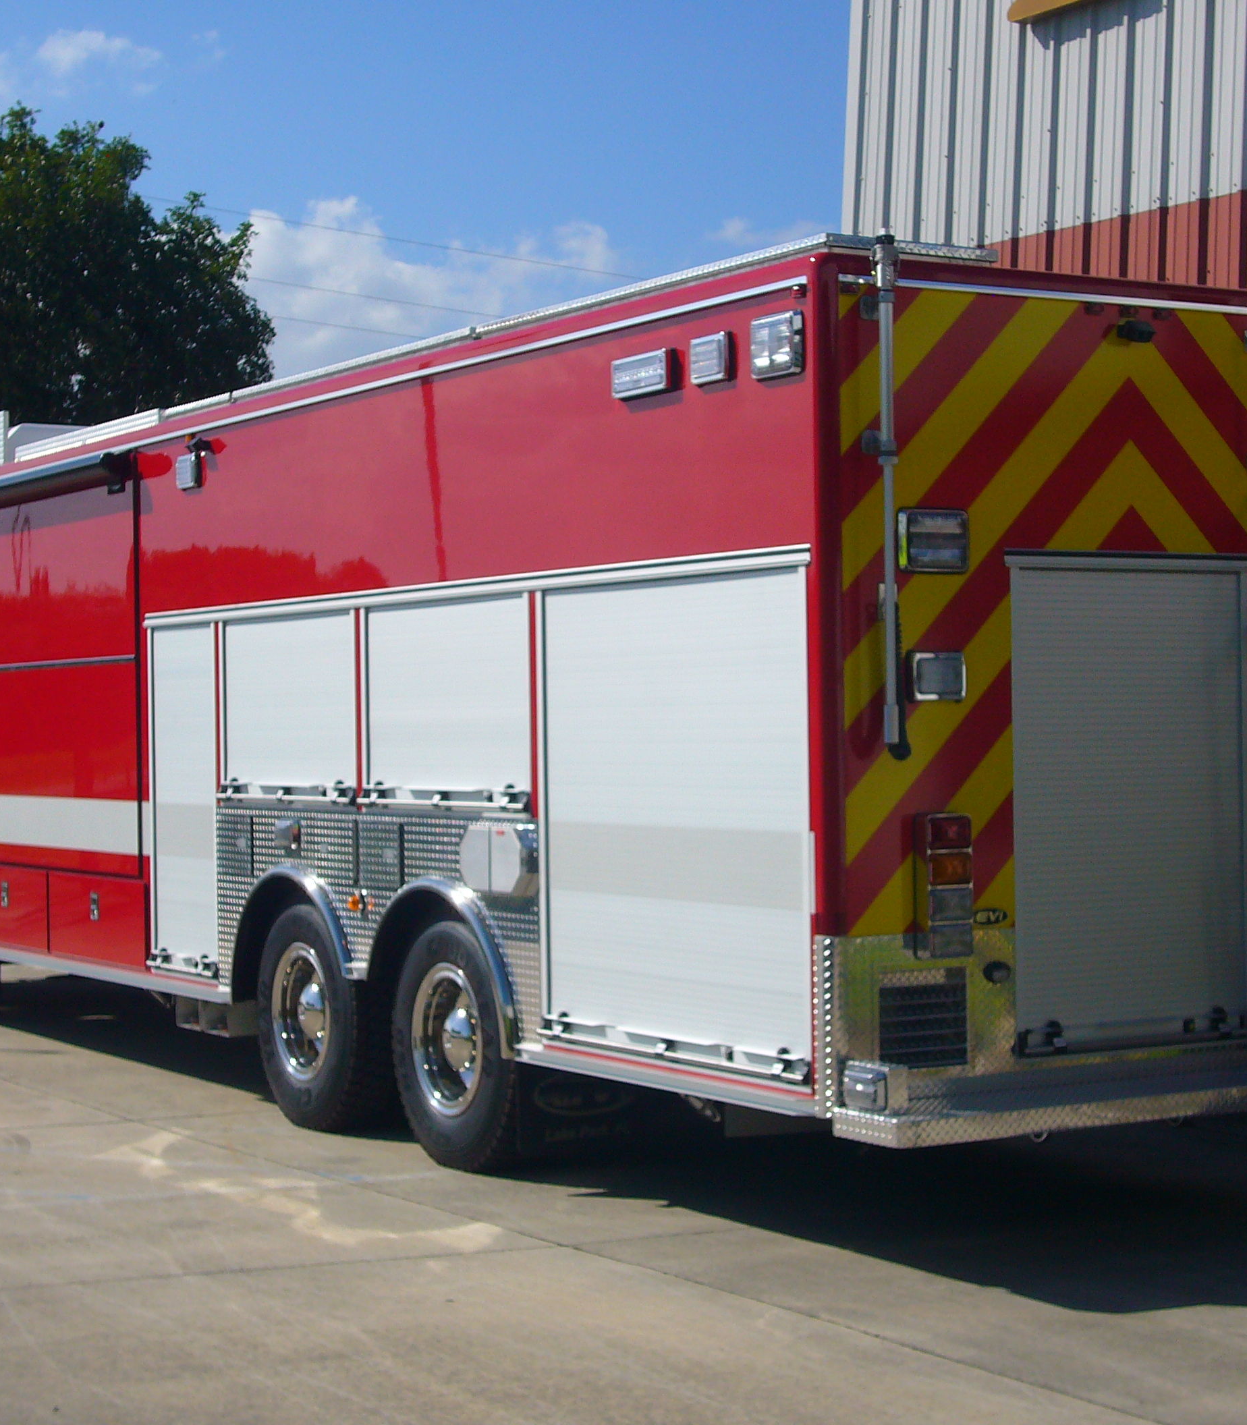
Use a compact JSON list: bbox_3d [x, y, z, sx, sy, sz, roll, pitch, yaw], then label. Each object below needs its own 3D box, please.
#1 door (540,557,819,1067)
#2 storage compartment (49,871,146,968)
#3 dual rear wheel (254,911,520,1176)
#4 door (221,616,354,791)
[{"bbox_3d":[0.153,0.325,10.101,0.080,1.595,1.770,0,0,-30],"label":"door"},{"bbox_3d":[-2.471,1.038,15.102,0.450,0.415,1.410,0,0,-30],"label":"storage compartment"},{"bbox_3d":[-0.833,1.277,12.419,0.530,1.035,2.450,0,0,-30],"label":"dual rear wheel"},{"bbox_3d":[-1.460,-0.042,12.898,0.080,0.770,1.460,0,0,-30],"label":"door"}]

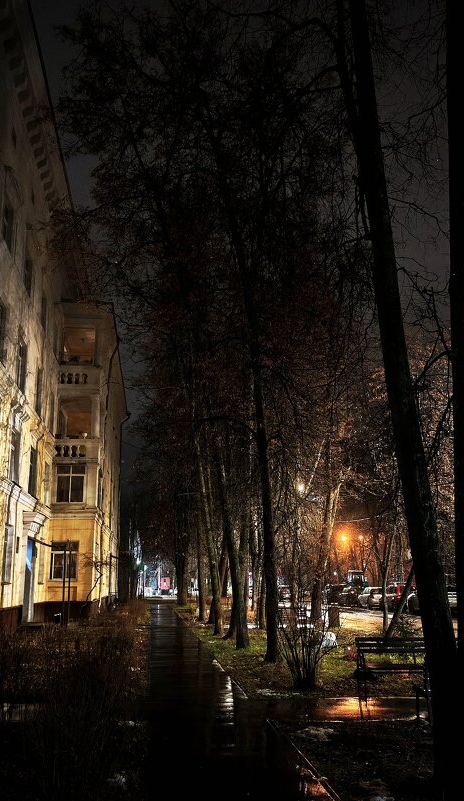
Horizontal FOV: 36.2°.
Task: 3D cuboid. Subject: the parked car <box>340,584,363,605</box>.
[{"bbox_3d":[9.960,15.826,57.256,1.780,1.500,4.400,1,-15,-6],"label":"parked car"}]

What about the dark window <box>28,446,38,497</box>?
[{"bbox_3d":[-7.985,2.825,28.109,0.200,1.934,1.536,1,-15,-6],"label":"dark window"}]

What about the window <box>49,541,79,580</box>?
[{"bbox_3d":[-8.000,7.682,33.971,1.331,1.825,0.200,1,-14,-6],"label":"window"}]

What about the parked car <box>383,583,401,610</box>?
[{"bbox_3d":[10.357,12.166,43.727,1.800,1.620,4.400,0,-14,-4],"label":"parked car"}]

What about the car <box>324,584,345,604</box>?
[{"bbox_3d":[9.421,17.278,63.053,1.780,1.600,4.400,1,-15,-6],"label":"car"}]

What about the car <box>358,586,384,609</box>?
[{"bbox_3d":[9.869,13.608,49.037,1.760,1.480,4.300,0,-14,-4],"label":"car"}]

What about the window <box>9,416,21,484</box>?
[{"bbox_3d":[-7.592,1.901,24.552,0.200,1.934,1.536,1,-15,-6],"label":"window"}]

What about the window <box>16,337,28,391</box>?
[{"bbox_3d":[-7.835,-1.308,26.224,0.200,1.880,1.470,1,-14,-6],"label":"window"}]

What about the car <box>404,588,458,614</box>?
[{"bbox_3d":[11.270,11.574,40.841,1.780,1.500,4.400,1,-15,-6],"label":"car"}]

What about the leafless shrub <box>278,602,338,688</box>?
[{"bbox_3d":[1.256,4.072,11.910,1.020,1.470,1.000,0,-14,-1],"label":"leafless shrub"}]

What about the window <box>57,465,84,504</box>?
[{"bbox_3d":[-7.562,3.927,33.308,1.392,1.848,0.200,1,-15,-6],"label":"window"}]

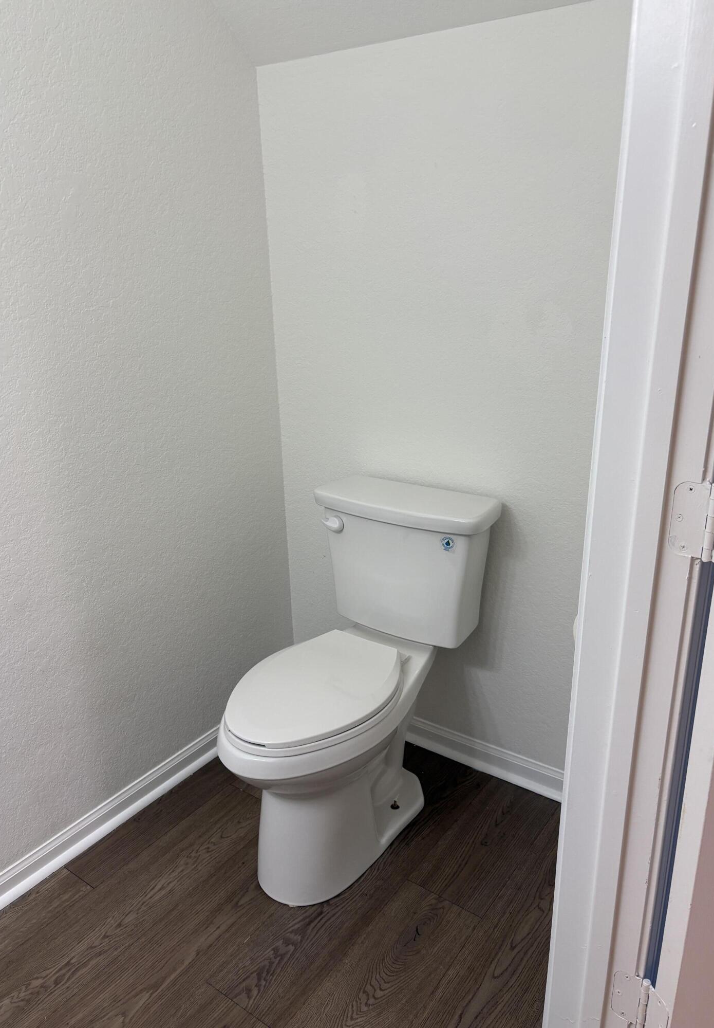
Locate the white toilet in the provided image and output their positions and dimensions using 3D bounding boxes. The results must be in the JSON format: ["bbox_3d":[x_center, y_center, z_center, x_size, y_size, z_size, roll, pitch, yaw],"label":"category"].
[{"bbox_3d":[-0.028,0.393,1.767,0.432,0.766,0.733,12,24,33],"label":"white toilet"}]

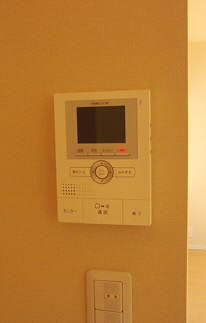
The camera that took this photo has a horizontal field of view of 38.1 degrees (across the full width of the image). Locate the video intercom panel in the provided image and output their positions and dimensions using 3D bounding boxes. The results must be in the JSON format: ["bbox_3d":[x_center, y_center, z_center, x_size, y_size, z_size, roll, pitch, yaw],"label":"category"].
[{"bbox_3d":[0.001,-0.004,0.426,0.133,0.183,0.026,0,5,11],"label":"video intercom panel"}]

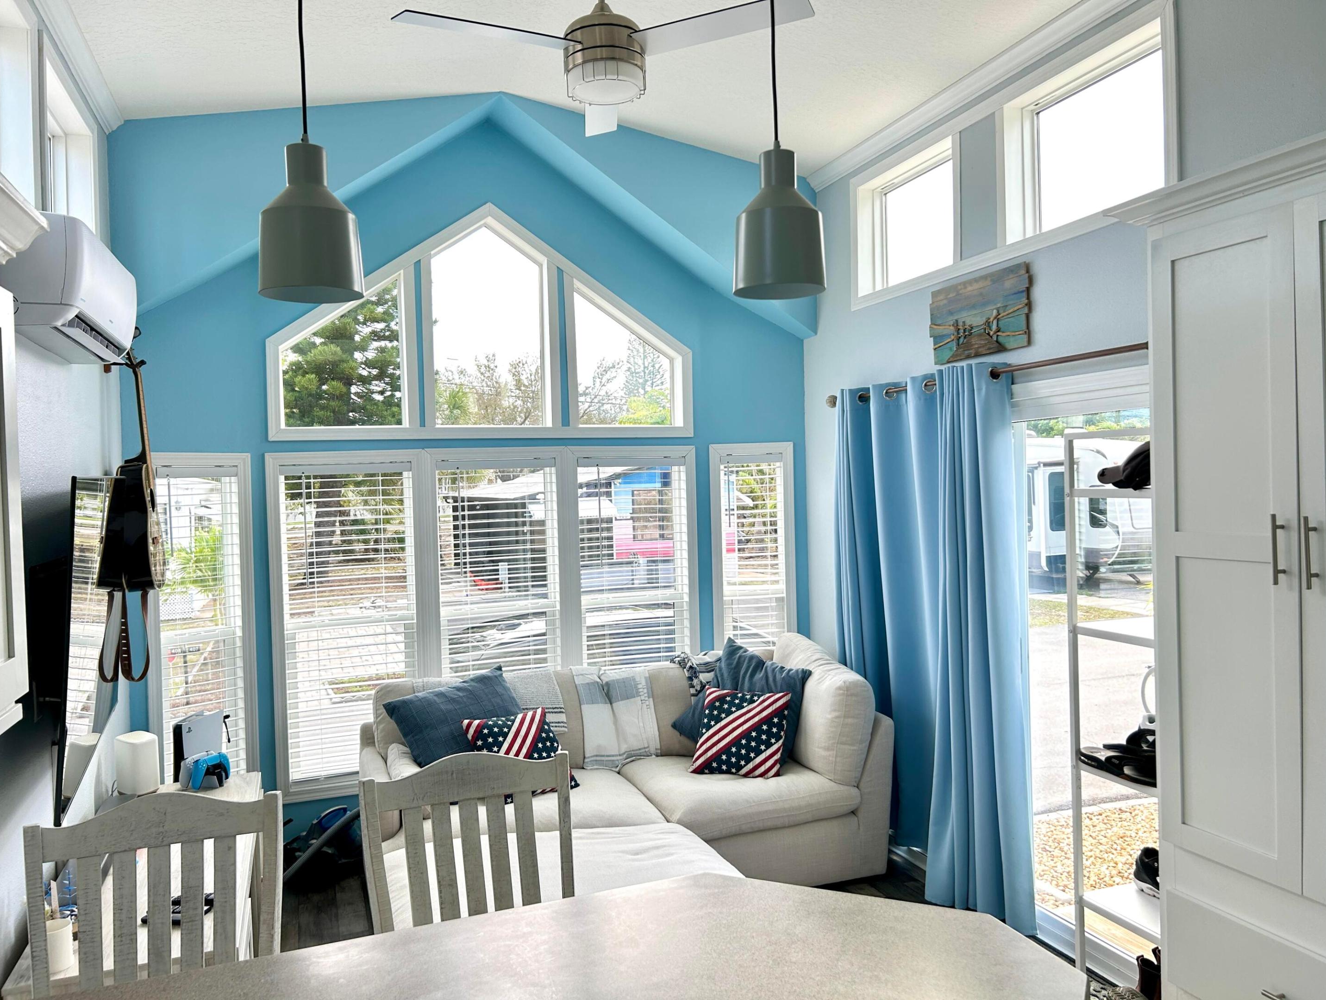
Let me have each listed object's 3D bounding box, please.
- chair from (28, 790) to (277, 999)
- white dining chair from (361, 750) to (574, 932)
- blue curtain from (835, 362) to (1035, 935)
[{"bbox_3d":[-0.955,1.178,1.899,0.480,1.120,0.520,-2,1,-23],"label":"chair"},{"bbox_3d":[-0.354,1.157,2.156,0.480,1.120,0.520,-2,1,-23],"label":"white dining chair"},{"bbox_3d":[1.071,0.526,4.239,0.179,2.120,1.307,-2,1,-20],"label":"blue curtain"}]

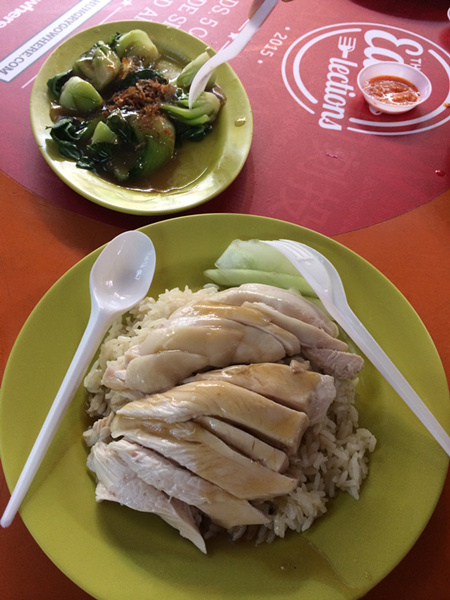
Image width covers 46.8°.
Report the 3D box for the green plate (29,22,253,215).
[{"bbox_3d":[-0.068,-0.150,0.425,0.168,0.027,0.239,-16,58,-9],"label":"green plate"}]

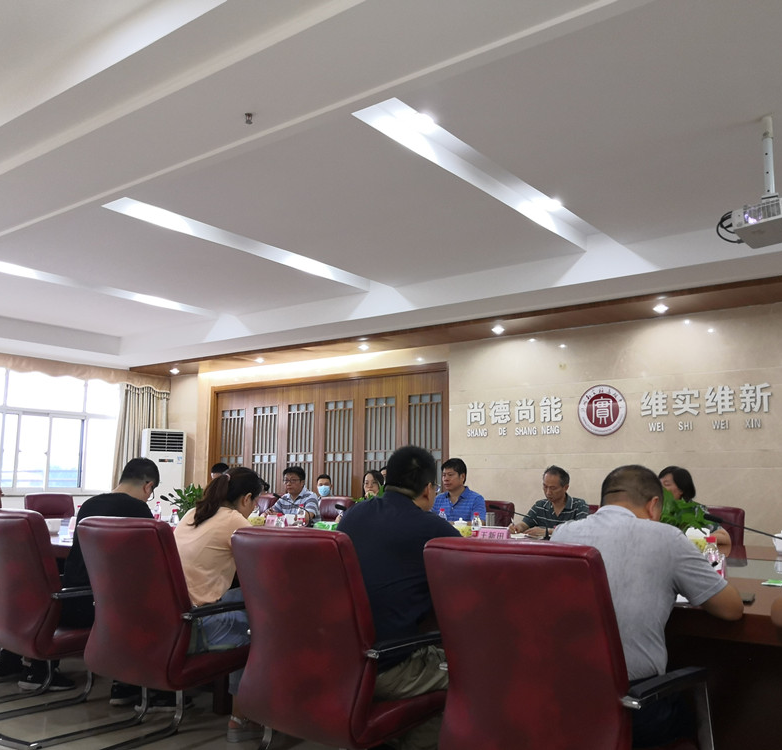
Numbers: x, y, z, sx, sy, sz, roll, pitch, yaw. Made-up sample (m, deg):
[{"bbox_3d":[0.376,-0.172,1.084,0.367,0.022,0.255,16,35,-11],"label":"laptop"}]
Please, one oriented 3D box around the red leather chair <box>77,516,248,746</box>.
[{"bbox_3d":[-0.844,1.053,3.148,0.600,0.960,0.720,-6,-10,37],"label":"red leather chair"}]

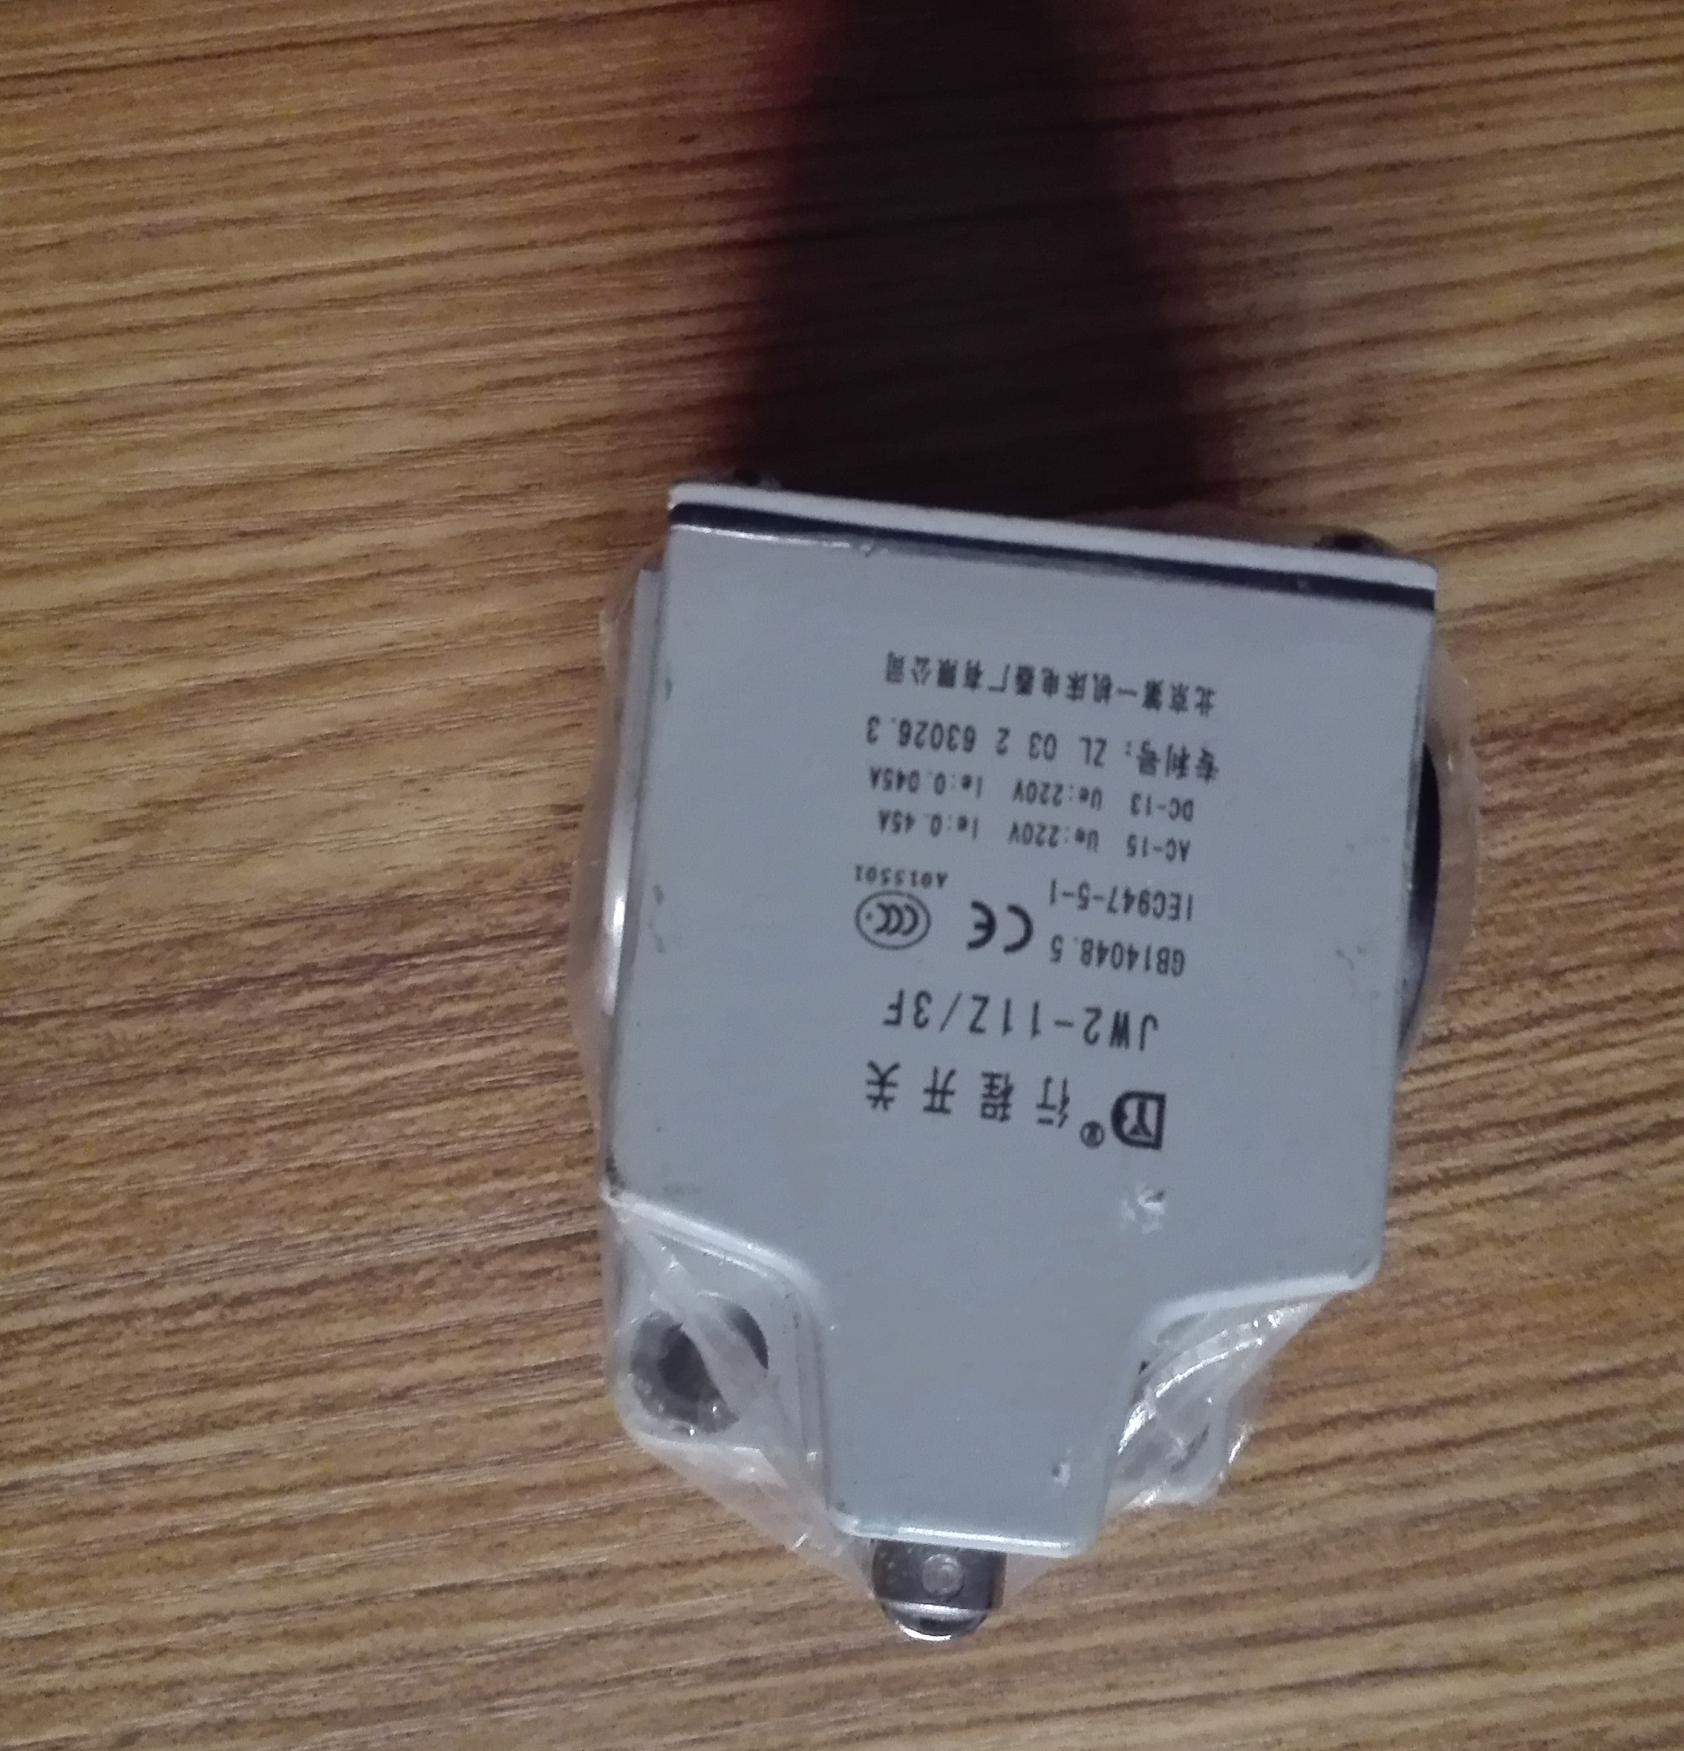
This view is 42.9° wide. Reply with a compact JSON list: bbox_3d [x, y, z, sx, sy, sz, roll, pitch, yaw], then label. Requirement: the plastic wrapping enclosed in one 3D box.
[{"bbox_3d":[0.012,0.018,0.191,0.068,0.053,0.092,6,88,-3],"label":"plastic wrapping"}]

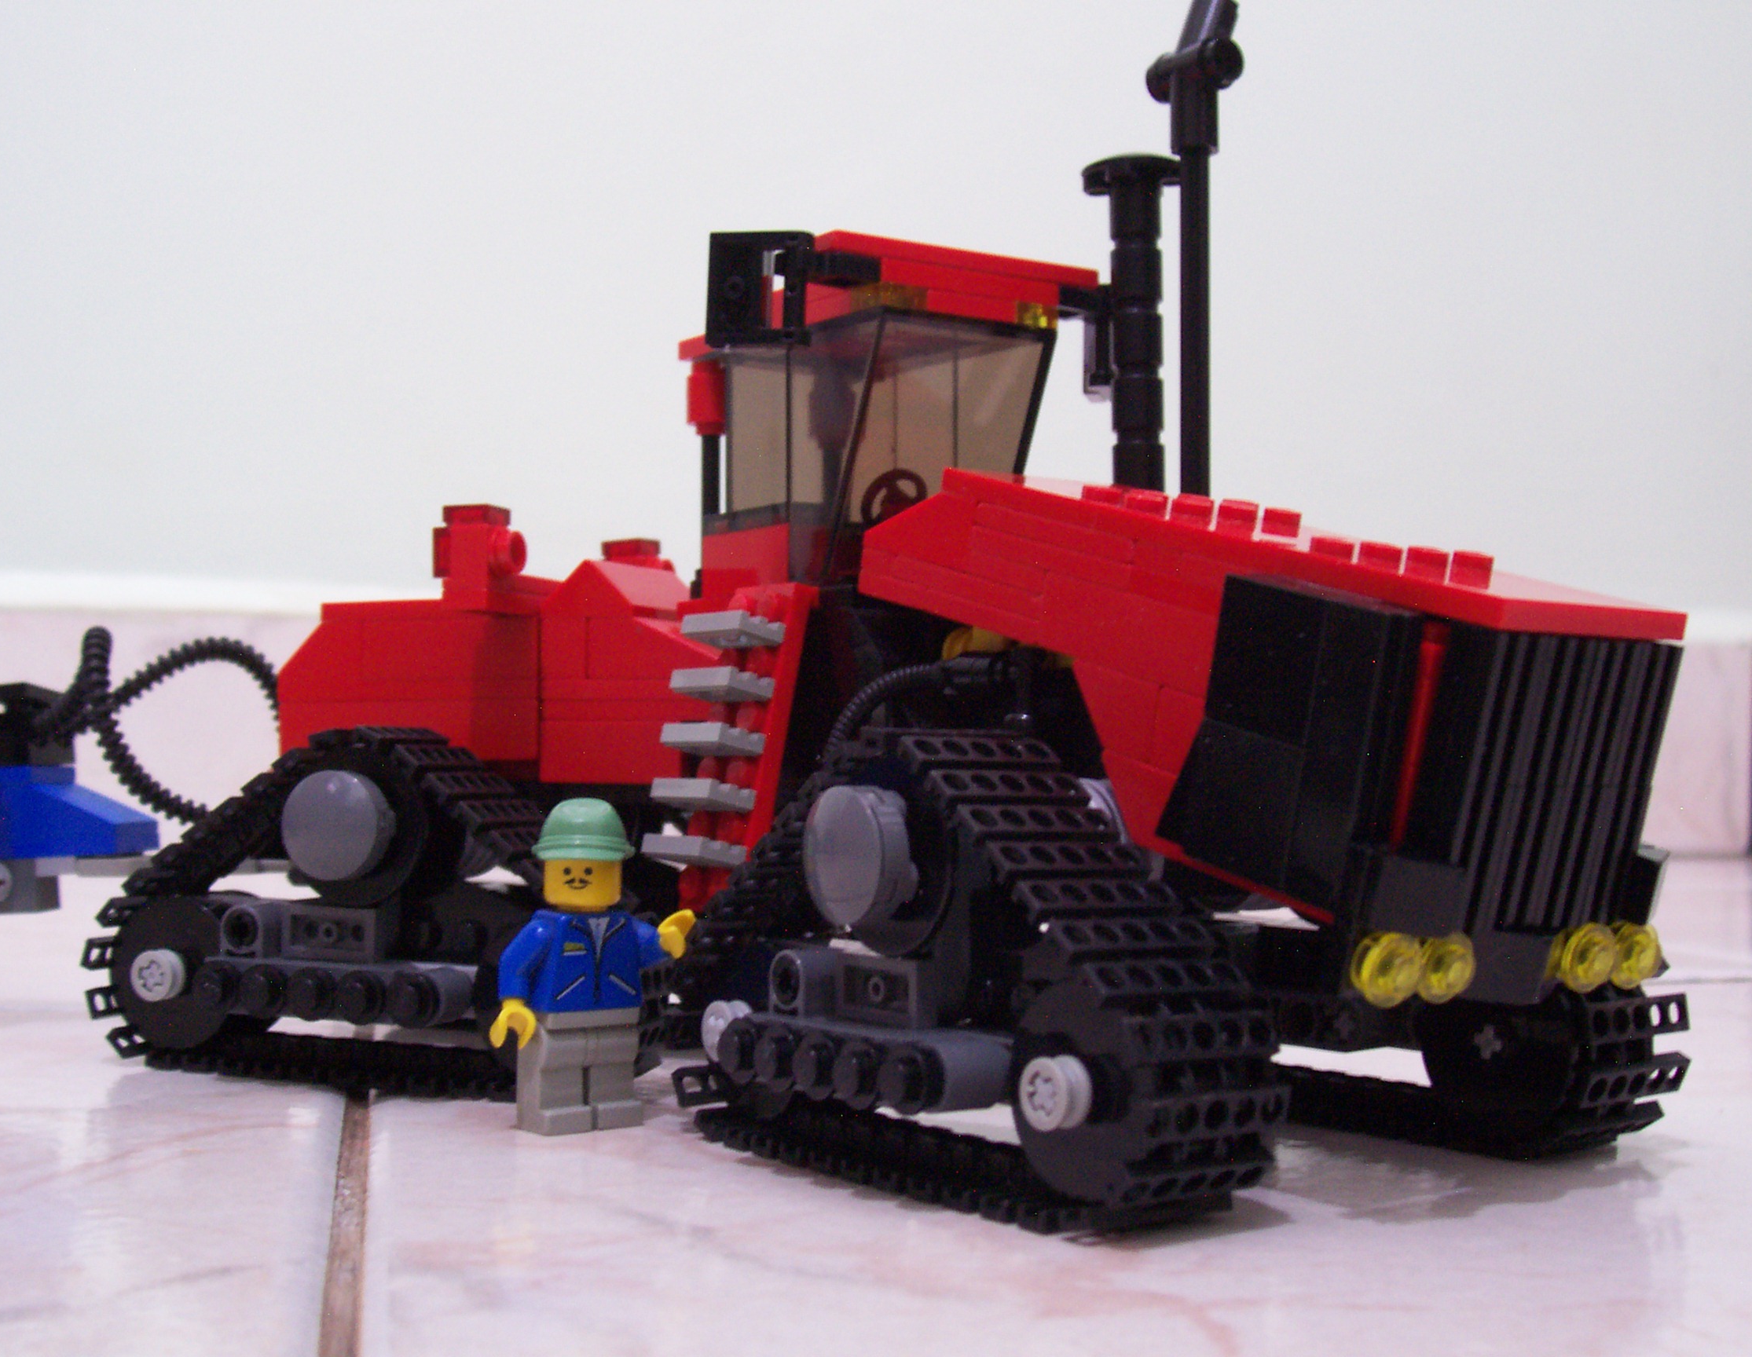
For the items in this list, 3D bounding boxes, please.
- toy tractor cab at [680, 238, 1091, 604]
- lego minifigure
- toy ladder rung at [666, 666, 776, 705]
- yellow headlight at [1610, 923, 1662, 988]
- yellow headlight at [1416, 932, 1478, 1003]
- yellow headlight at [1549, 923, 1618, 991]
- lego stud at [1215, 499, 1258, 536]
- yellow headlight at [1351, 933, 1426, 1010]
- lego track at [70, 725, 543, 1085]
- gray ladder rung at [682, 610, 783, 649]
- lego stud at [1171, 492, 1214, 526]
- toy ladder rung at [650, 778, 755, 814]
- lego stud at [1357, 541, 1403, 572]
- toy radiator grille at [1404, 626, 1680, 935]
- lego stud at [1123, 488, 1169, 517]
[{"bbox_3d":[-0.001,-0.037,0.341,0.046,0.051,0.053,3,-3,-36],"label":"toy tractor cab"},{"bbox_3d":[-0.038,0.039,0.297,0.025,0.044,0.016,3,-4,-36],"label":"lego minifigure"},{"bbox_3d":[-0.022,0.001,0.314,0.008,0.003,0.016,15,-10,-34],"label":"toy ladder rung"},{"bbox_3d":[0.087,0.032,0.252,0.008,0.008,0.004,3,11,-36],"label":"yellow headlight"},{"bbox_3d":[0.060,0.030,0.232,0.008,0.008,0.005,3,11,-36],"label":"yellow headlight"},{"bbox_3d":[0.079,0.031,0.246,0.008,0.008,0.005,3,11,-36],"label":"yellow headlight"},{"bbox_3d":[0.047,-0.022,0.284,0.005,0.002,0.005,3,11,-36],"label":"lego stud"},{"bbox_3d":[0.052,0.029,0.223,0.008,0.008,0.005,0,15,-36],"label":"yellow headlight"},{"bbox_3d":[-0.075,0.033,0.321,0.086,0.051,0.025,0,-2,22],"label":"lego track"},{"bbox_3d":[-0.020,-0.007,0.315,0.008,0.003,0.016,16,-11,-35],"label":"gray ladder rung"},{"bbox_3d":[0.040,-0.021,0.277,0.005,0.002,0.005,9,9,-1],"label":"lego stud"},{"bbox_3d":[-0.024,0.017,0.311,0.008,0.003,0.016,16,-11,-35],"label":"toy ladder rung"},{"bbox_3d":[0.058,-0.015,0.254,0.005,0.002,0.005,3,11,-36],"label":"lego stud"},{"bbox_3d":[0.073,0.011,0.239,0.032,0.032,0.005,3,11,-36],"label":"toy radiator grille"},{"bbox_3d":[0.034,-0.022,0.275,0.005,0.002,0.005,9,9,-1],"label":"lego stud"}]

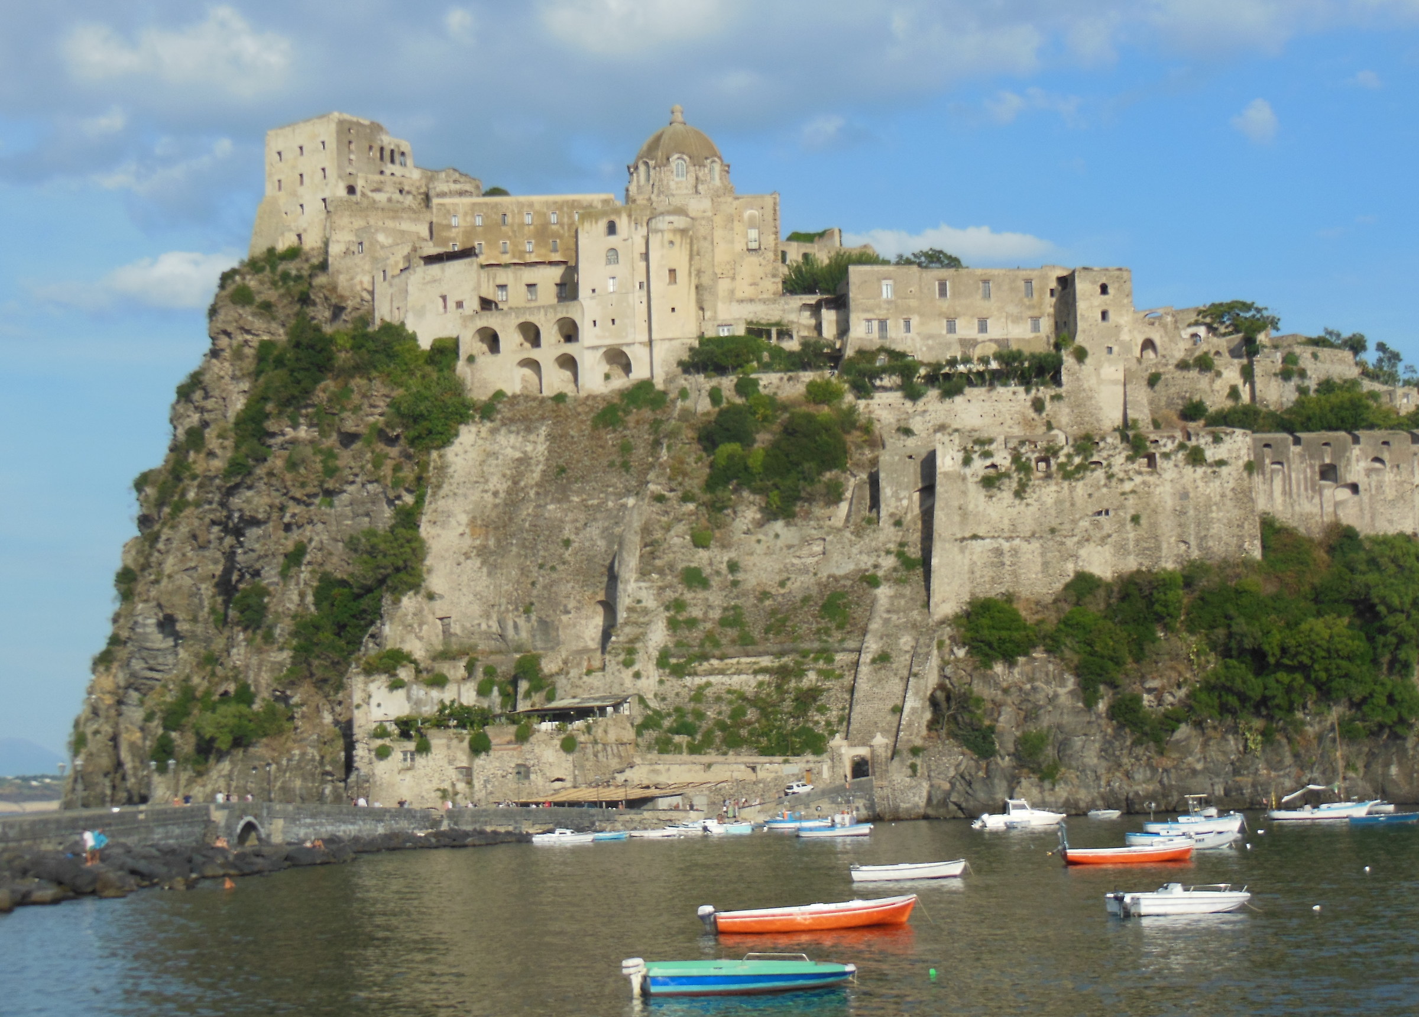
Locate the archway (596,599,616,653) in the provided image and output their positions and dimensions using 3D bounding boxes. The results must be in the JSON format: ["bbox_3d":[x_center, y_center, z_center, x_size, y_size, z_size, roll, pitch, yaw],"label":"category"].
[{"bbox_3d":[-10.114,11.521,240.000,2.400,5.400,1.800,-4,-7,25],"label":"archway"}]

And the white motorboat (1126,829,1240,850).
[{"bbox_3d":[27.801,19.423,144.731,6.741,1.066,2.100,-1,-6,-3],"label":"white motorboat"}]

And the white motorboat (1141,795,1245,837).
[{"bbox_3d":[33.800,21.426,172.258,7.211,2.694,2.300,-1,-6,-5],"label":"white motorboat"}]

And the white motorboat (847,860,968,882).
[{"bbox_3d":[8.894,16.277,110.623,5.434,0.984,1.700,0,-6,-13],"label":"white motorboat"}]

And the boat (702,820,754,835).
[{"bbox_3d":[1.508,26.509,204.171,4.278,1.199,1.700,-1,-6,-8],"label":"boat"}]

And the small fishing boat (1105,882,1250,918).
[{"bbox_3d":[15.673,12.836,80.889,5.502,1.053,2.000,2,-7,-29],"label":"small fishing boat"}]

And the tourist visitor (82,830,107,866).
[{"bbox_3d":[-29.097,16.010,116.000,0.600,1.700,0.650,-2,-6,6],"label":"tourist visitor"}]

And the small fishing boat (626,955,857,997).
[{"bbox_3d":[0.678,10.646,56.279,5.533,0.910,1.750,0,-6,-12],"label":"small fishing boat"}]

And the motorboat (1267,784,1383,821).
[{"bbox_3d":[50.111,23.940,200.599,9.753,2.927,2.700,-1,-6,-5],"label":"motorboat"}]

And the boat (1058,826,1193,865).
[{"bbox_3d":[20.830,16.821,123.087,6.836,1.948,2.000,-1,-6,-5],"label":"boat"}]

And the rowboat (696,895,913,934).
[{"bbox_3d":[3.095,12.792,77.763,7.029,1.142,1.800,-1,-6,-9],"label":"rowboat"}]

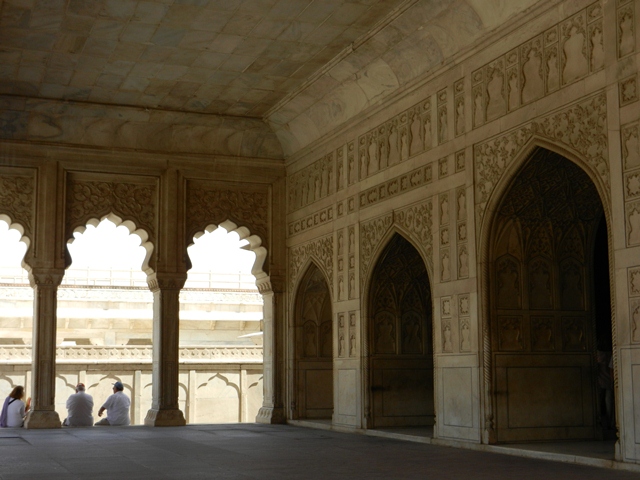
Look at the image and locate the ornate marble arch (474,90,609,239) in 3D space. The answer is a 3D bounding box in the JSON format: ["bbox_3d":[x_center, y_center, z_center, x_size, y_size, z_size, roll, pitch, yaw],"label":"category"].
[{"bbox_3d":[2.904,-0.896,12.656,0.321,1.380,3.012,3,-8,-21],"label":"ornate marble arch"}]

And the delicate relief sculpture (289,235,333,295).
[{"bbox_3d":[-0.183,0.546,20.137,0.128,1.059,2.589,3,-8,-21],"label":"delicate relief sculpture"}]

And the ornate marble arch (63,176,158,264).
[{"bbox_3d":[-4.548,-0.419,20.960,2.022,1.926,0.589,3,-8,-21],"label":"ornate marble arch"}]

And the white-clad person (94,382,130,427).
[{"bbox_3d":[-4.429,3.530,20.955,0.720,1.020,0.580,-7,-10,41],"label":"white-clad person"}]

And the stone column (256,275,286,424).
[{"bbox_3d":[-1.158,2.458,21.930,0.332,3.199,0.931,3,-8,-21],"label":"stone column"}]

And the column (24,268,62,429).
[{"bbox_3d":[-5.644,2.239,20.186,0.658,3.199,0.909,3,-8,-21],"label":"column"}]

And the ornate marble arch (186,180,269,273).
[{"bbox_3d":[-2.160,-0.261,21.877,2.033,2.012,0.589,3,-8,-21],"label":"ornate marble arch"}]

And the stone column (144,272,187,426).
[{"bbox_3d":[-3.325,2.351,21.082,0.658,3.199,0.909,3,-8,-21],"label":"stone column"}]

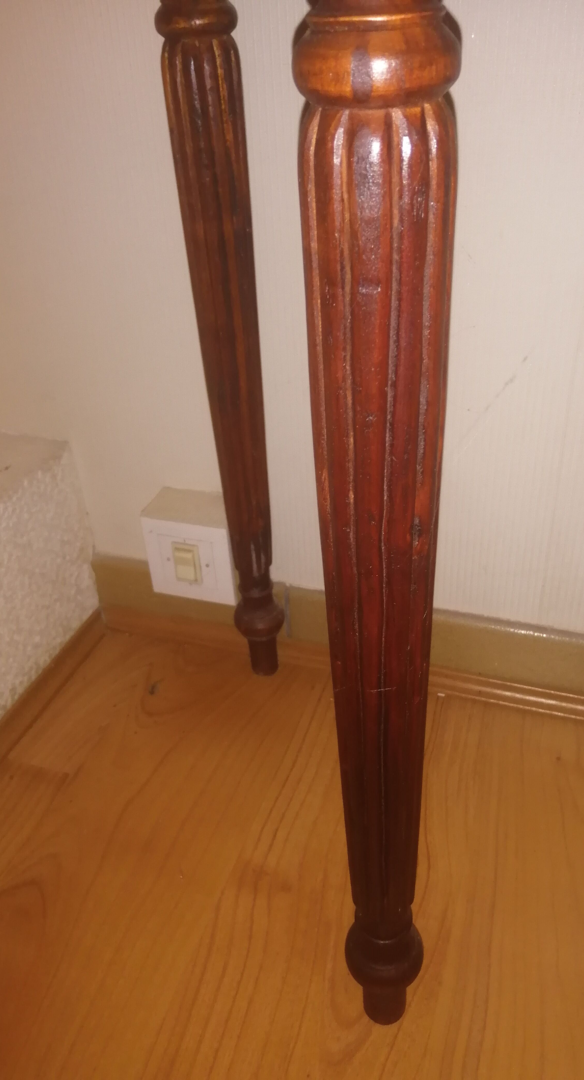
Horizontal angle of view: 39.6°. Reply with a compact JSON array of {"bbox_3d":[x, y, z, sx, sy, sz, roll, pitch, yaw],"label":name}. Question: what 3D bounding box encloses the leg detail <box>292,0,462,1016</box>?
[{"bbox_3d":[0.040,0.060,0.360,0.050,0.562,0.050,8,34,19],"label":"leg detail"}]

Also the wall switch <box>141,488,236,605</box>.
[{"bbox_3d":[-0.085,0.006,0.750,0.084,0.082,0.049,8,34,19],"label":"wall switch"}]

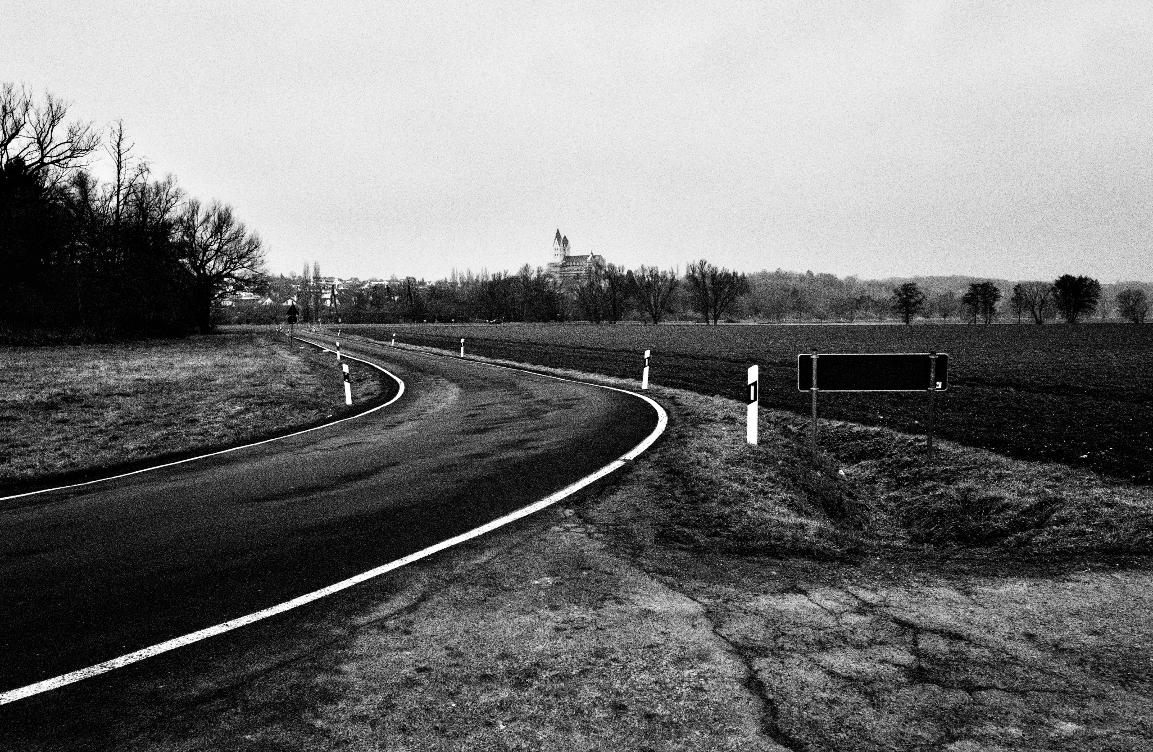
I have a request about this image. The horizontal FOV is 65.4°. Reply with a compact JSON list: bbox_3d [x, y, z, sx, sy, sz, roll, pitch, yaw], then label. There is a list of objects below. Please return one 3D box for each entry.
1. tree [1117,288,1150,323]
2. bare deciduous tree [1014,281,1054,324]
[{"bbox_3d":[179.522,-22.713,290.000,10.443,11.357,9.920,2,4,32],"label":"tree"},{"bbox_3d":[140.300,-22.643,275.000,11.776,12.978,11.187,2,4,27],"label":"bare deciduous tree"}]

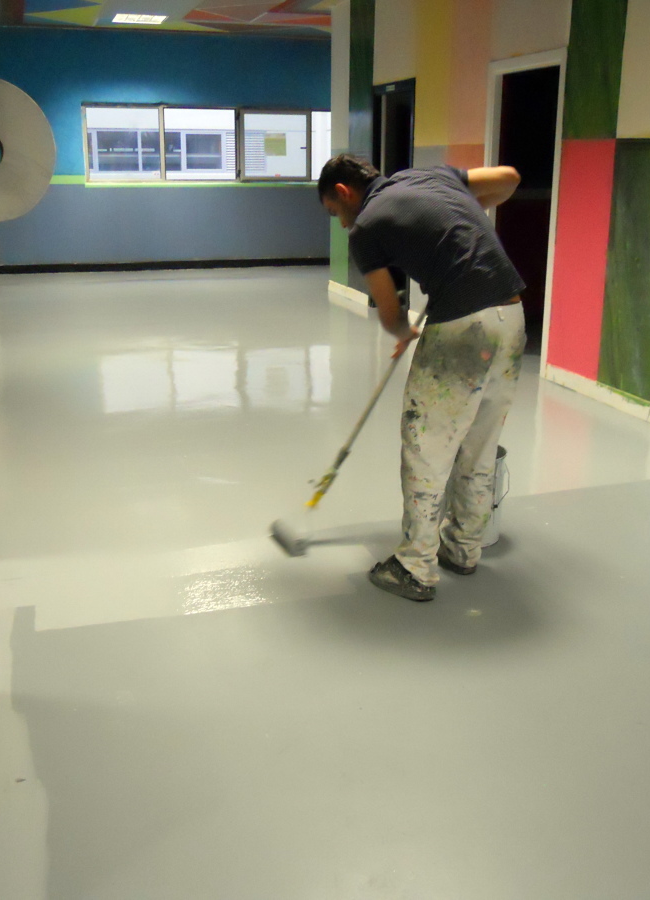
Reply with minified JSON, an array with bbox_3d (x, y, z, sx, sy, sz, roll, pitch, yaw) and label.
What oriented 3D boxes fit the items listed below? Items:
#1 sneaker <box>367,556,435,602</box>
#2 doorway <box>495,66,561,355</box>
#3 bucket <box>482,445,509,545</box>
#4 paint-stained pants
[{"bbox_3d":[0.277,0.441,3.480,0.107,0.115,0.285,-16,23,-42],"label":"sneaker"},{"bbox_3d":[1.433,-1.650,7.037,0.120,2.080,0.930,-5,17,-17],"label":"doorway"},{"bbox_3d":[0.585,0.180,3.910,0.280,0.370,0.280,0,17,0],"label":"bucket"},{"bbox_3d":[0.473,-0.021,3.360,0.370,1.000,0.430,12,21,36],"label":"paint-stained pants"}]

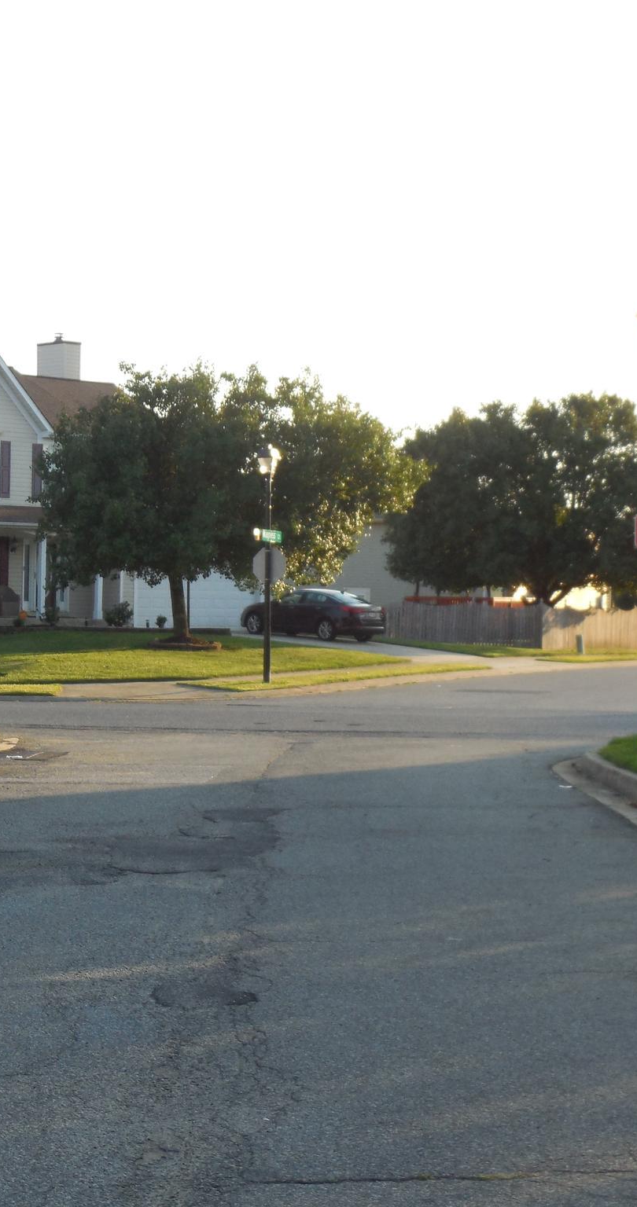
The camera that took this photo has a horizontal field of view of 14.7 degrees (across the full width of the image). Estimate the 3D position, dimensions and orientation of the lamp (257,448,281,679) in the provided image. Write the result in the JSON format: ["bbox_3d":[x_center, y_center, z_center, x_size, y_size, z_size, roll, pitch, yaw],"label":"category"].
[{"bbox_3d":[-1.092,-0.863,54.200,0.500,5.280,0.500,0,0,-1],"label":"lamp"}]

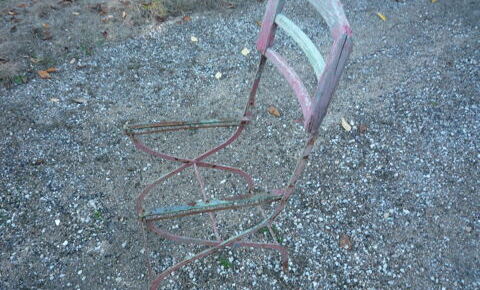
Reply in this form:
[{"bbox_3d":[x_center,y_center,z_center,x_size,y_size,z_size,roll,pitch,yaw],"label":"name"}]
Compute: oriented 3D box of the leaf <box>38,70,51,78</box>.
[{"bbox_3d":[-1.046,-0.377,2.225,0.092,0.016,0.027,27,46,21],"label":"leaf"}]

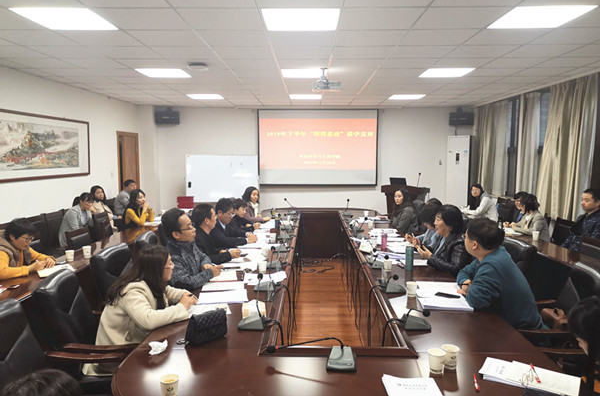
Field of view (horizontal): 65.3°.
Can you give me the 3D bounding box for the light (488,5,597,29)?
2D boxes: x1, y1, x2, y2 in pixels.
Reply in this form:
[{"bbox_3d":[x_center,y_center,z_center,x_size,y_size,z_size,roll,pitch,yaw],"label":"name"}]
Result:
[{"bbox_3d":[1.810,-1.384,3.554,0.590,0.060,0.590,0,5,1],"label":"light"}]

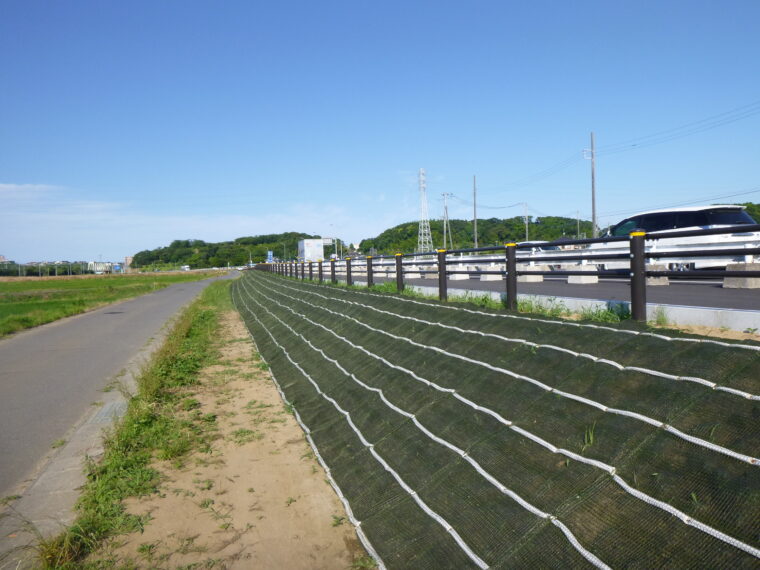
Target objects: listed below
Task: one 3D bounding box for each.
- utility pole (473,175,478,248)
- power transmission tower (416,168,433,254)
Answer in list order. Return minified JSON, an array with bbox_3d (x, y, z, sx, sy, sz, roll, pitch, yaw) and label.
[{"bbox_3d":[13.292,-9.097,76.000,0.360,12.450,0.360,-1,3,16],"label":"utility pole"},{"bbox_3d":[17.793,-27.364,218.000,4.900,37.800,4.900,-3,3,-19],"label":"power transmission tower"}]

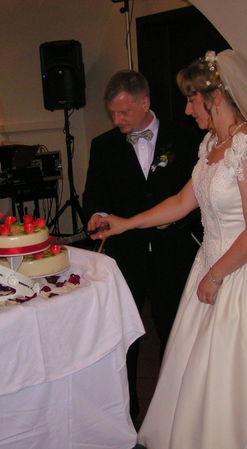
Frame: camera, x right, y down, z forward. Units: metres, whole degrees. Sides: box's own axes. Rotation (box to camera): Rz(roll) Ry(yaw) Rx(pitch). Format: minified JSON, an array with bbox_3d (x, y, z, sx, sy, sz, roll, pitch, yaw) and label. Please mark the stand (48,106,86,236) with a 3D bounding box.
[{"bbox_3d":[-0.512,-0.456,6.473,0.750,1.370,0.750,1,14,13],"label":"stand"}]

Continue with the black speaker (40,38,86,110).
[{"bbox_3d":[-0.569,-1.406,6.239,0.375,0.620,0.350,1,14,13],"label":"black speaker"}]

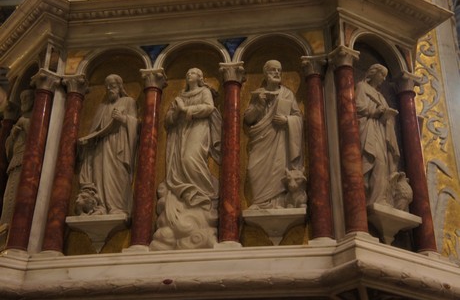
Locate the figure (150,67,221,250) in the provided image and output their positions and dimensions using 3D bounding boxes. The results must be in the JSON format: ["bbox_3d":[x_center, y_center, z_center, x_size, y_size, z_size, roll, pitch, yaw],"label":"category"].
[{"bbox_3d":[-0.161,0.030,2.569,0.262,0.782,0.177,-11,-30,21],"label":"figure"}]

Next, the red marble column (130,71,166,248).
[{"bbox_3d":[-0.323,0.029,2.612,0.102,0.772,0.102,-4,-28,8],"label":"red marble column"}]

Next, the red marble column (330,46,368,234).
[{"bbox_3d":[0.446,-0.040,2.458,0.102,0.772,0.102,1,-28,0],"label":"red marble column"}]

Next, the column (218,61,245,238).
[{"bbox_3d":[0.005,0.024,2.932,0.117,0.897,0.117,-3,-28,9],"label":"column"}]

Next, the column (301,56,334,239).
[{"bbox_3d":[0.337,-0.011,2.516,0.102,0.772,0.102,-4,-28,8],"label":"column"}]

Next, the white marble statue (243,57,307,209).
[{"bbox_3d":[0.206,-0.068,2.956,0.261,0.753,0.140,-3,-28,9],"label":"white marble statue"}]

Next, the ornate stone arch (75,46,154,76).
[{"bbox_3d":[-0.475,-0.362,2.856,0.323,0.150,0.095,-4,-28,8],"label":"ornate stone arch"}]

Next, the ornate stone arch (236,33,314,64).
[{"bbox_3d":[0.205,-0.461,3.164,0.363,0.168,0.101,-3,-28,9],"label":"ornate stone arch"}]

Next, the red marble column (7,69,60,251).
[{"bbox_3d":[-0.787,0.040,2.644,0.102,0.772,0.102,22,-34,-35],"label":"red marble column"}]

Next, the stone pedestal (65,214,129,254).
[{"bbox_3d":[-0.483,0.336,2.472,0.231,0.135,0.124,-4,-28,8],"label":"stone pedestal"}]

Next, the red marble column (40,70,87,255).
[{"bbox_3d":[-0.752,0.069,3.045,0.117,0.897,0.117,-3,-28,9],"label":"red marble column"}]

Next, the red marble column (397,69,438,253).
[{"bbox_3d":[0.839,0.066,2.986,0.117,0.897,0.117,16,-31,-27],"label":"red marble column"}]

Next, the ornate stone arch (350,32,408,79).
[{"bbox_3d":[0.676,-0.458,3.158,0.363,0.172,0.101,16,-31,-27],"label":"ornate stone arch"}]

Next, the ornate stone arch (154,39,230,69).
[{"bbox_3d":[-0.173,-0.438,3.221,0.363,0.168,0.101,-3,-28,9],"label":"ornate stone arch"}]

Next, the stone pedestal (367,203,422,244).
[{"bbox_3d":[0.565,0.297,2.369,0.231,0.135,0.124,17,-32,-27],"label":"stone pedestal"}]

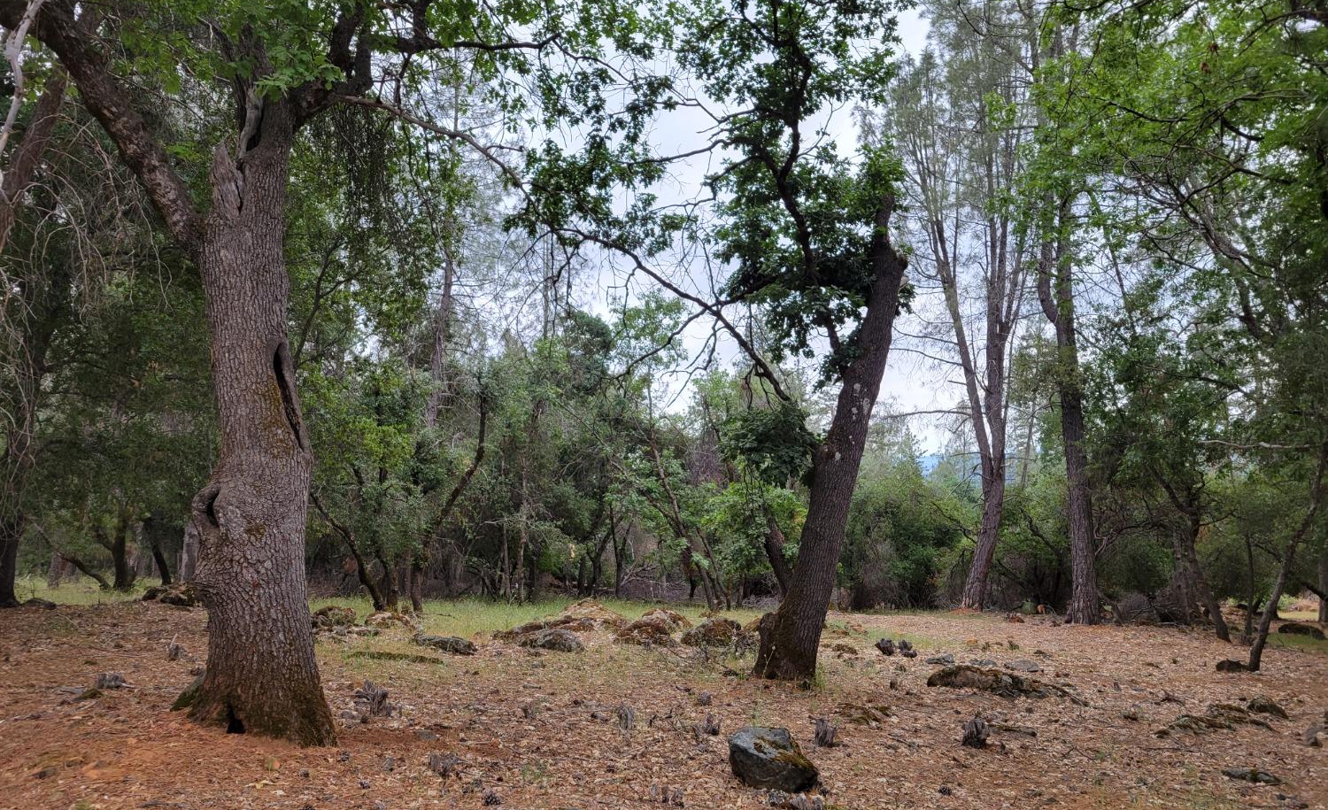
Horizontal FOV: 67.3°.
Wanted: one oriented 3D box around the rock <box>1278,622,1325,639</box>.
[{"bbox_3d":[9.268,3.280,14.500,0.630,0.220,0.450,-3,-6,28],"label":"rock"}]

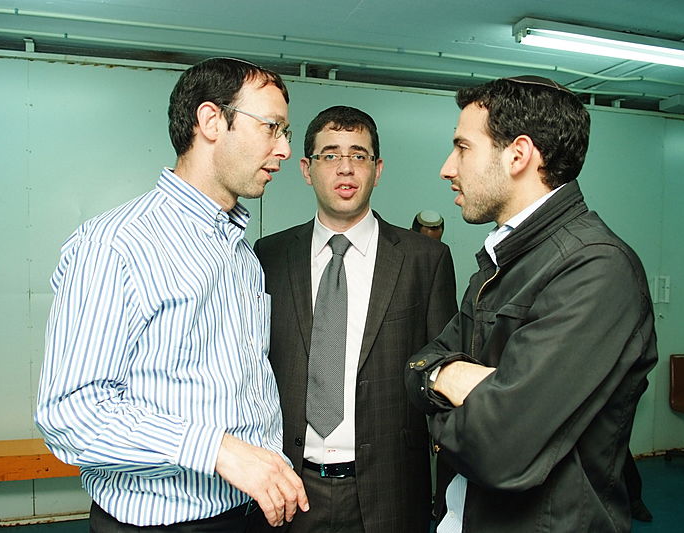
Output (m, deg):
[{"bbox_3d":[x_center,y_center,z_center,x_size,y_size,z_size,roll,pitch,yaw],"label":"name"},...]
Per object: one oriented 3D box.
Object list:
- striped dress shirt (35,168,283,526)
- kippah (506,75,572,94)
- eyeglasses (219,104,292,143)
[{"bbox_3d":[-0.238,0.117,1.080,0.360,0.570,0.500,2,3,27],"label":"striped dress shirt"},{"bbox_3d":[0.323,-0.291,1.045,0.130,0.037,0.130,13,2,-1],"label":"kippah"},{"bbox_3d":[-0.160,-0.246,1.085,0.140,0.042,0.140,22,6,8],"label":"eyeglasses"}]

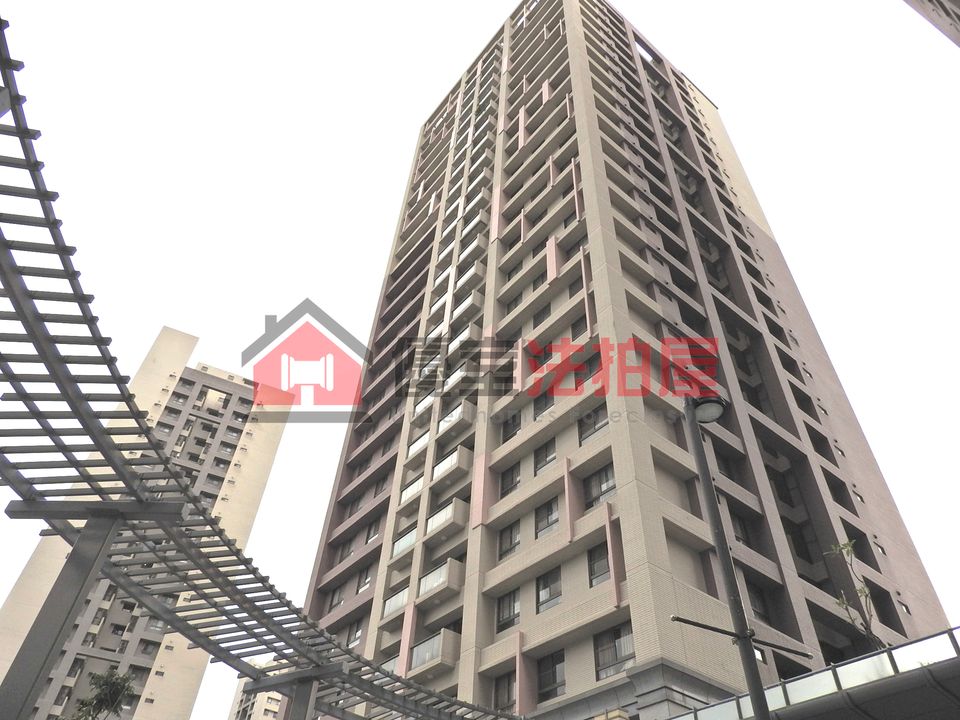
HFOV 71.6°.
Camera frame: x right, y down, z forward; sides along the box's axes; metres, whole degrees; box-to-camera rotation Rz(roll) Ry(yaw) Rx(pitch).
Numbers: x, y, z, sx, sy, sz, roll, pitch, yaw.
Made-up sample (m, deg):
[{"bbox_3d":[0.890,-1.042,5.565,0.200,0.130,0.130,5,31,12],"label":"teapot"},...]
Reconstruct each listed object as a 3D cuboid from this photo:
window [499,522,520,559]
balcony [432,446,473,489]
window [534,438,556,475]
[{"bbox_3d":[1.365,7.917,29.204,0.170,1.510,1.450,31,-51,-24],"label":"window"},{"bbox_3d":[-1.440,5.901,35.448,1.000,1.393,2.543,31,-51,-24],"label":"balcony"},{"bbox_3d":[3.035,4.493,30.765,0.160,1.496,1.439,31,-51,-24],"label":"window"}]

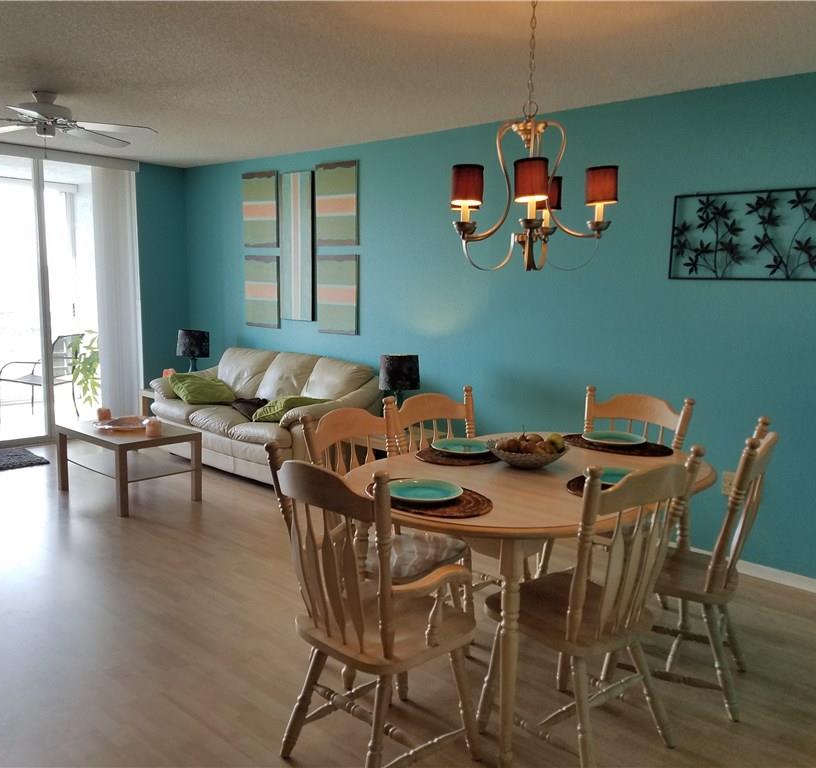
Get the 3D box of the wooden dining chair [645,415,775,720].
[{"bbox_3d":[1.025,0.618,2.809,0.530,0.985,0.500,5,9,28],"label":"wooden dining chair"}]

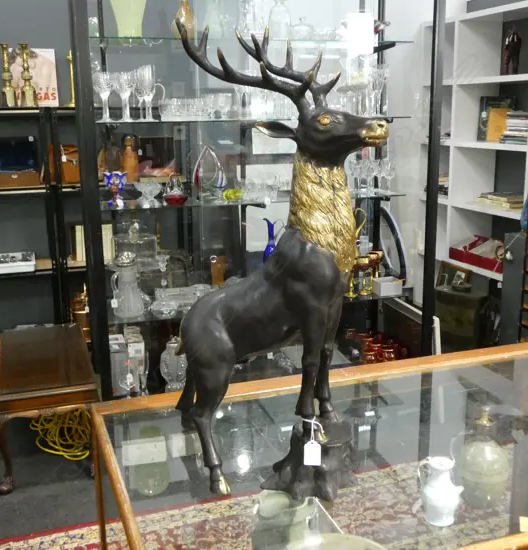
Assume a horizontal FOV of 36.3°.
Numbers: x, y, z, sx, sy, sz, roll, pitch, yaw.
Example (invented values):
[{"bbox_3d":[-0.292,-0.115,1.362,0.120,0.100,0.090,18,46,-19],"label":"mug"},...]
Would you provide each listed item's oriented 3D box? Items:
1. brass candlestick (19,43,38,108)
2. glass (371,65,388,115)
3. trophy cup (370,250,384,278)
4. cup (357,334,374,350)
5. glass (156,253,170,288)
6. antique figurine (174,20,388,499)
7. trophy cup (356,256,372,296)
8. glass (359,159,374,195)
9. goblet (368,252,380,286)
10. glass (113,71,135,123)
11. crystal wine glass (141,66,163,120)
[{"bbox_3d":[-0.979,-0.828,3.336,0.072,0.262,0.072,-4,13,-17],"label":"brass candlestick"},{"bbox_3d":[0.504,-0.801,3.496,0.070,0.212,0.070,-1,13,0],"label":"glass"},{"bbox_3d":[0.534,-0.031,3.790,0.066,0.155,0.066,-1,13,0],"label":"trophy cup"},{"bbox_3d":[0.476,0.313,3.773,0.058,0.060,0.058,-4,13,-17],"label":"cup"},{"bbox_3d":[-0.440,-0.001,3.520,0.064,0.163,0.064,-4,13,-17],"label":"glass"},{"bbox_3d":[-0.001,-0.025,1.258,0.400,0.710,0.240,5,14,22],"label":"antique figurine"},{"bbox_3d":[0.459,0.002,3.668,0.066,0.155,0.066,-1,13,0],"label":"trophy cup"},{"bbox_3d":[0.451,-0.426,3.528,0.062,0.147,0.062,-1,13,0],"label":"glass"},{"bbox_3d":[0.507,-0.017,3.734,0.064,0.155,0.064,-1,13,0],"label":"goblet"},{"bbox_3d":[-0.513,-0.656,2.968,0.073,0.180,0.073,-4,13,-17],"label":"glass"},{"bbox_3d":[-0.425,-0.674,3.004,0.070,0.200,0.070,-4,13,-17],"label":"crystal wine glass"}]

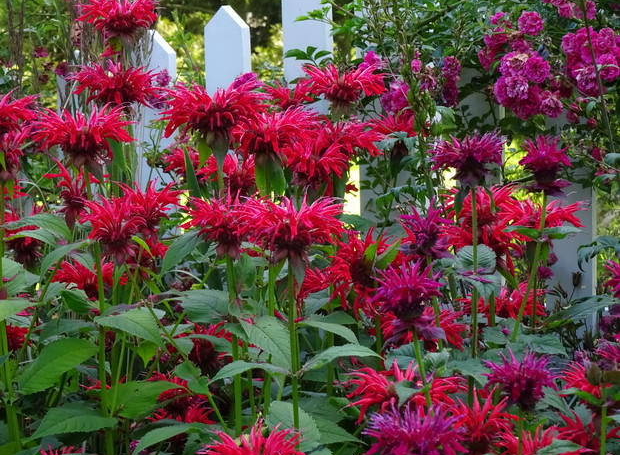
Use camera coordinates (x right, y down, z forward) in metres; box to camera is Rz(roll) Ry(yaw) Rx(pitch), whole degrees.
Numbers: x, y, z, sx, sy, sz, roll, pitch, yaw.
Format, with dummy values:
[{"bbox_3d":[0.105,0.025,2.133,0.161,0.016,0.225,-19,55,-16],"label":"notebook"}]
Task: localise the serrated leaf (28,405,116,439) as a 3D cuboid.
[{"bbox_3d":[-0.212,0.173,1.970,0.081,0.016,0.036,-20,28,-12],"label":"serrated leaf"}]

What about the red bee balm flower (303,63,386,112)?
[{"bbox_3d":[0.035,-0.140,2.200,0.083,0.049,0.080,0,3,0],"label":"red bee balm flower"}]

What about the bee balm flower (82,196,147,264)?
[{"bbox_3d":[-0.186,0.003,2.100,0.061,0.067,0.061,-7,6,0],"label":"bee balm flower"}]

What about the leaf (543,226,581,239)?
[{"bbox_3d":[0.263,0.005,2.300,0.039,0.012,0.022,11,18,14],"label":"leaf"}]

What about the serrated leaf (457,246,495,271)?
[{"bbox_3d":[0.174,0.031,2.300,0.042,0.040,0.012,0,-37,0],"label":"serrated leaf"}]

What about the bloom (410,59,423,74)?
[{"bbox_3d":[0.169,-0.256,3.500,0.019,0.022,0.019,0,5,0],"label":"bloom"}]

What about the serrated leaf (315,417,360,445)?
[{"bbox_3d":[0.024,0.190,2.050,0.057,0.013,0.035,30,39,15],"label":"serrated leaf"}]

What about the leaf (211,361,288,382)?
[{"bbox_3d":[-0.055,0.135,2.050,0.078,0.018,0.034,-12,24,-12],"label":"leaf"}]

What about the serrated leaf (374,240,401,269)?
[{"bbox_3d":[0.077,0.026,2.150,0.020,0.039,0.012,44,-1,45],"label":"serrated leaf"}]

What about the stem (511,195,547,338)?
[{"bbox_3d":[0.229,0.042,2.300,0.009,0.158,0.008,11,0,0],"label":"stem"}]

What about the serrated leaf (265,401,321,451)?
[{"bbox_3d":[-0.017,0.191,2.100,0.053,0.050,0.030,-1,3,0],"label":"serrated leaf"}]

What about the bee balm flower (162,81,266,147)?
[{"bbox_3d":[-0.087,-0.103,2.000,0.094,0.060,0.090,0,3,0],"label":"bee balm flower"}]

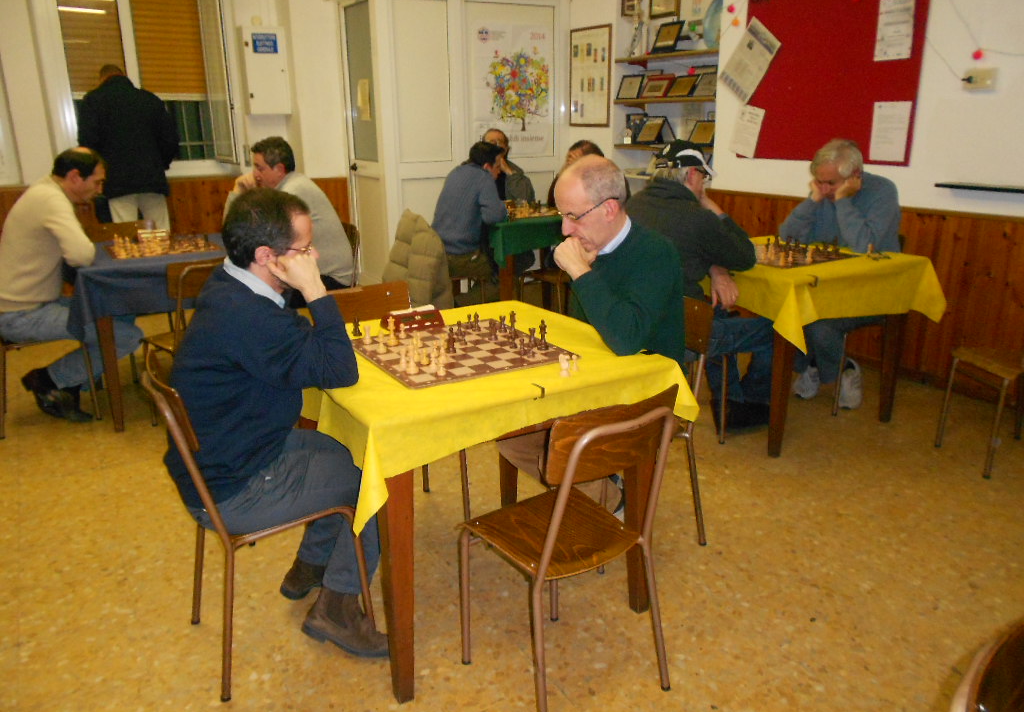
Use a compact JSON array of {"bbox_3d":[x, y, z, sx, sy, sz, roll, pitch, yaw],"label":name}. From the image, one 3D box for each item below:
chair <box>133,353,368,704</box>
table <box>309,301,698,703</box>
[{"bbox_3d":[-0.660,0.400,2.048,0.470,0.820,0.430,-10,20,-29],"label":"chair"},{"bbox_3d":[-0.144,0.344,2.296,0.860,0.775,0.860,-10,20,-29],"label":"table"}]

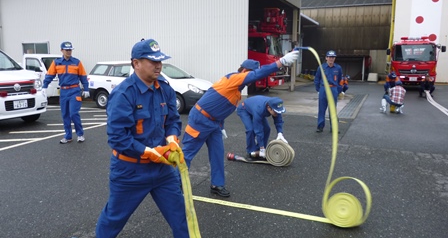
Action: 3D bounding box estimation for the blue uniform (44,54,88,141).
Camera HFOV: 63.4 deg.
[{"bbox_3d":[-2.872,-0.405,6.580,0.800,1.460,0.360,-1,9,-8],"label":"blue uniform"}]

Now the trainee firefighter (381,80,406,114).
[{"bbox_3d":[5.115,-0.673,10.950,0.680,0.950,0.680,1,9,2],"label":"trainee firefighter"}]

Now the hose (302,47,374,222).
[{"bbox_3d":[0.966,0.154,3.157,0.600,1.530,0.170,4,9,26],"label":"hose"}]

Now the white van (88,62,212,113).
[{"bbox_3d":[-2.212,-1.072,11.487,4.395,1.500,1.695,4,9,20],"label":"white van"}]

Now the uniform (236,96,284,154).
[{"bbox_3d":[0.520,0.117,5.194,0.620,0.860,0.480,5,10,30],"label":"uniform"}]

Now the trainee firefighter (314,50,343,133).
[{"bbox_3d":[2.209,-0.581,7.660,0.600,1.720,0.340,2,9,13],"label":"trainee firefighter"}]

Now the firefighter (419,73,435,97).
[{"bbox_3d":[9.035,-1.509,16.352,0.620,0.980,0.660,3,9,20],"label":"firefighter"}]

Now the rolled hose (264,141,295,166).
[{"bbox_3d":[0.809,0.474,5.190,0.370,0.355,0.130,5,10,27],"label":"rolled hose"}]

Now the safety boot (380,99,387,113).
[{"bbox_3d":[4.784,-0.385,10.870,0.120,0.400,0.270,-6,10,-35],"label":"safety boot"}]

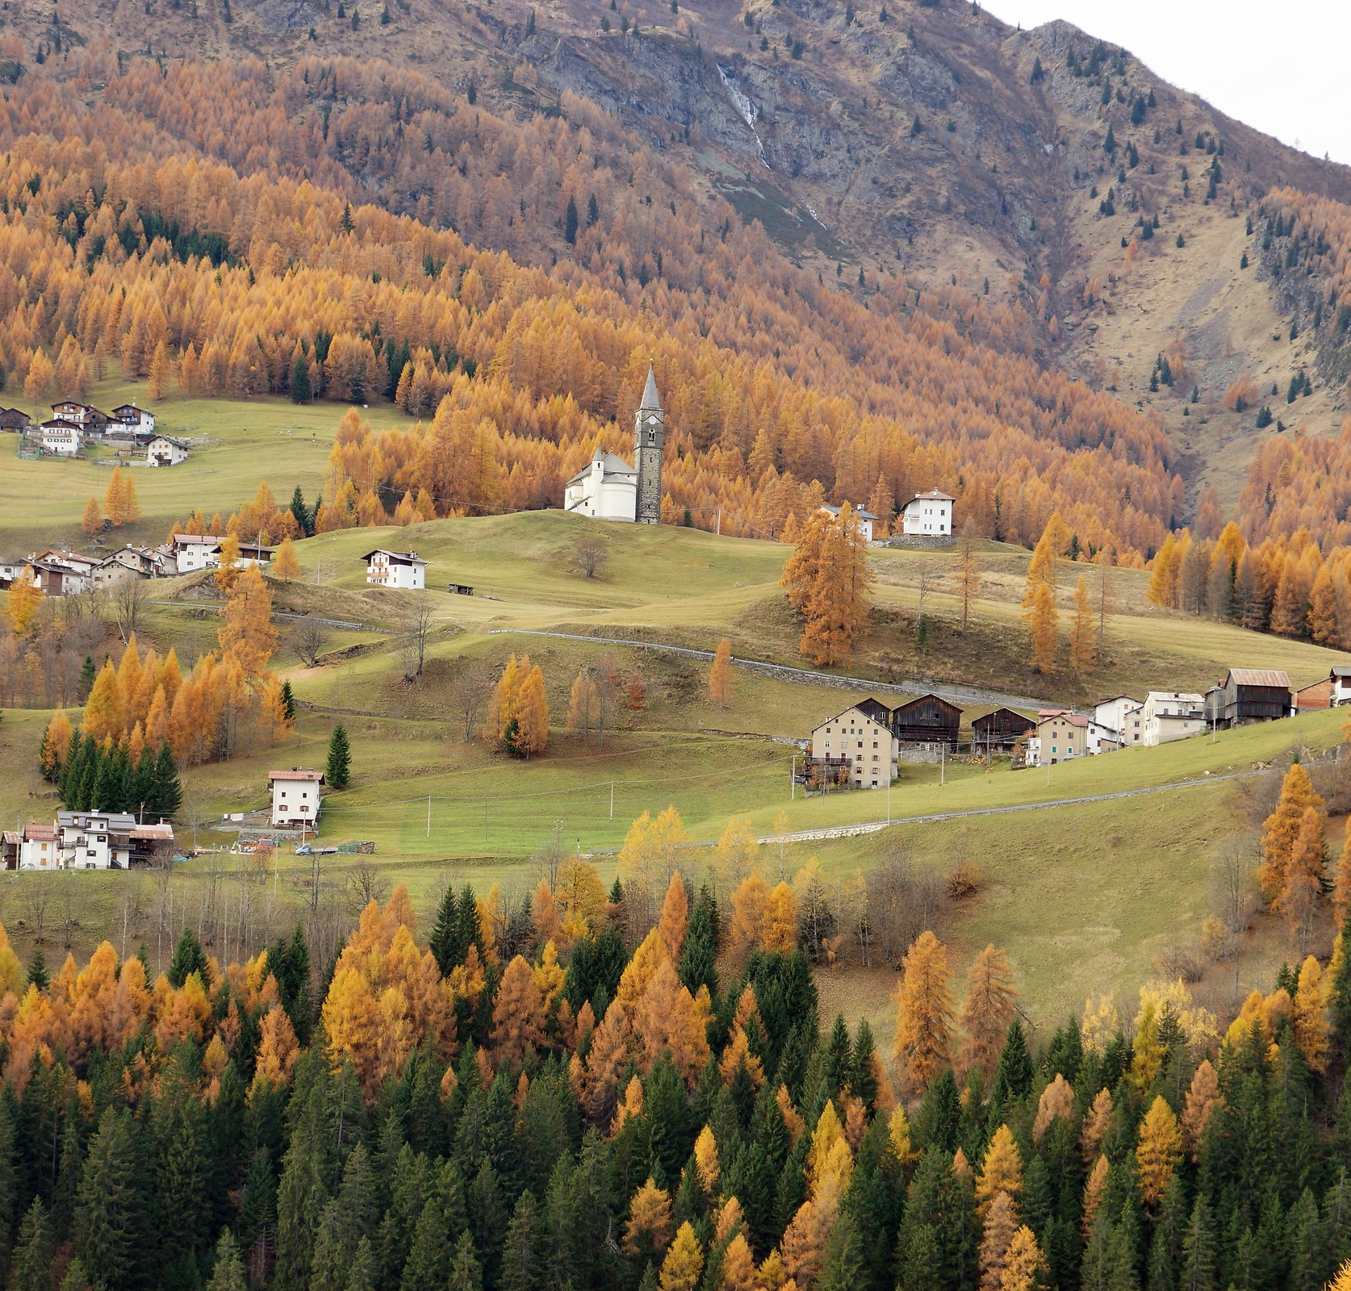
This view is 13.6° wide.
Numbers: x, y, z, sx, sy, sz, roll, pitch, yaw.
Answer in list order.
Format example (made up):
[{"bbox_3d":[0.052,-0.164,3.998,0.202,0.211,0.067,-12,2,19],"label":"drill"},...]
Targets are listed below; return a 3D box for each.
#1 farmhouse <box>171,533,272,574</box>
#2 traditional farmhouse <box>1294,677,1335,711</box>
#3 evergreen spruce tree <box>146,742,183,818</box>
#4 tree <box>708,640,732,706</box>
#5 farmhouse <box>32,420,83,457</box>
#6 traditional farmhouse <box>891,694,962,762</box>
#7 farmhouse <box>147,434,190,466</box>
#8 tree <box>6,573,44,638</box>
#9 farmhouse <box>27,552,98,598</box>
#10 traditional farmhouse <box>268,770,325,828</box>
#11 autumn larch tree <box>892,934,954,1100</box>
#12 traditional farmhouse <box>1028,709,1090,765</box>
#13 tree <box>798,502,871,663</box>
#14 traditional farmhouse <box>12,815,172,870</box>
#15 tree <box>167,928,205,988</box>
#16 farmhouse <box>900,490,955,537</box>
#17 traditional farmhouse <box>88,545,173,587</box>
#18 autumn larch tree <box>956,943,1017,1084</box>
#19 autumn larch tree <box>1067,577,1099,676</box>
[{"bbox_3d":[-118.130,-23.990,1470.000,24.400,10.200,10.000,2,-6,-22],"label":"farmhouse"},{"bbox_3d":[120.950,9.190,1070.000,6.800,5.800,7.000,2,-6,0],"label":"traditional farmhouse"},{"bbox_3d":[-97.180,25.800,1075.000,6.500,14.600,6.500,0,-5,0],"label":"evergreen spruce tree"},{"bbox_3d":[8.770,5.350,1110.000,4.610,13.540,4.610,1,-6,0],"label":"tree"},{"bbox_3d":[-178.690,-60.160,1639.190,11.800,9.800,11.000,1,-7,4],"label":"farmhouse"},{"bbox_3d":[46.470,15.260,1045.000,12.400,12.000,11.500,0,-6,9],"label":"traditional farmhouse"},{"bbox_3d":[-147.380,-56.540,1642.430,8.800,8.600,11.000,-2,-8,24],"label":"farmhouse"},{"bbox_3d":[-153.380,-9.800,1330.000,8.990,17.460,8.990,2,-5,0],"label":"tree"},{"bbox_3d":[-156.410,-18.100,1440.000,13.030,10.300,12.500,-3,-7,37],"label":"farmhouse"},{"bbox_3d":[-74.460,30.220,1110.000,10.790,10.700,10.000,2,-6,-3],"label":"traditional farmhouse"},{"bbox_3d":[38.750,57.970,882.000,9.400,26.830,9.400,2,-5,0],"label":"autumn larch tree"},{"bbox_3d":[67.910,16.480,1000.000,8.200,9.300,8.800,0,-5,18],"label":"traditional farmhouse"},{"bbox_3d":[32.100,-12.290,1130.000,14.070,32.250,14.070,2,-6,0],"label":"tree"},{"bbox_3d":[-103.270,34.560,1000.000,26.500,10.000,11.000,3,-6,-19],"label":"traditional farmhouse"},{"bbox_3d":[-83.480,55.100,965.000,6.800,13.300,6.800,0,-5,0],"label":"tree"},{"bbox_3d":[50.330,-26.290,1128.570,8.200,9.200,8.200,4,-7,-22],"label":"farmhouse"},{"bbox_3d":[-139.600,-20.370,1450.000,17.000,9.500,13.500,0,-6,14],"label":"traditional farmhouse"},{"bbox_3d":[48.990,58.670,890.000,9.250,23.370,9.250,2,-5,0],"label":"autumn larch tree"},{"bbox_3d":[79.050,-3.370,1095.000,5.690,19.460,5.690,1,-6,0],"label":"autumn larch tree"}]

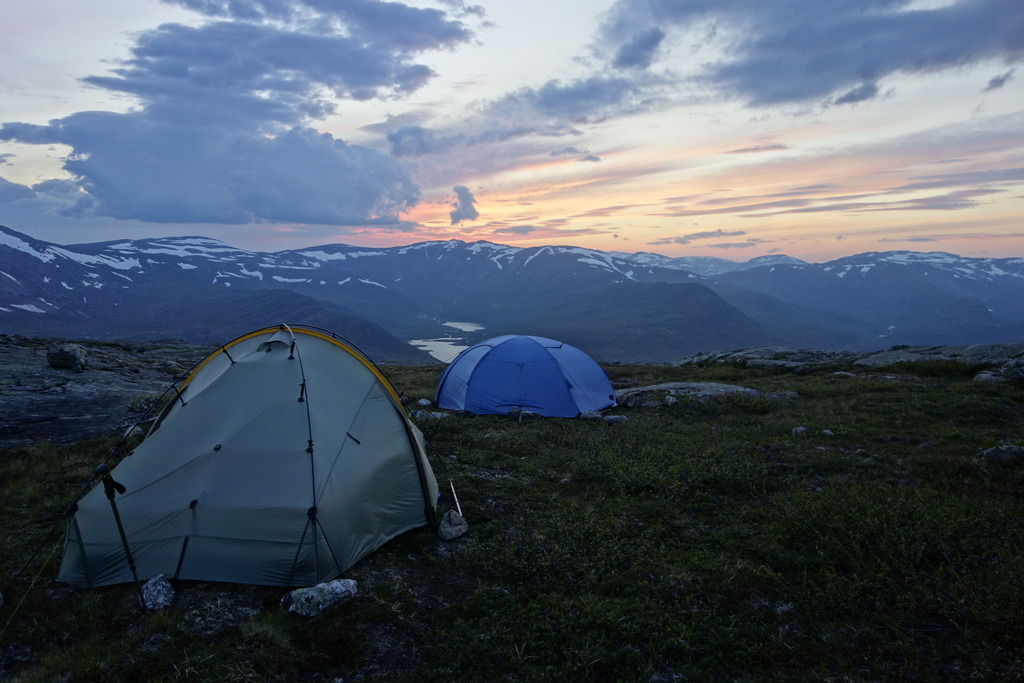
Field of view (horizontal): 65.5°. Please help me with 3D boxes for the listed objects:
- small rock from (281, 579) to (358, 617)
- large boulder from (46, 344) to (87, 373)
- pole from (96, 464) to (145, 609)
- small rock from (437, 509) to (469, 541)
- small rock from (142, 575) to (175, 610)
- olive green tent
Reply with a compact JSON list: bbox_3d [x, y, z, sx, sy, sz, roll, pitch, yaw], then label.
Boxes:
[{"bbox_3d":[-0.716,0.945,2.970,0.280,0.115,0.140,-2,4,-26],"label":"small rock"},{"bbox_3d":[-8.380,0.300,15.000,0.760,0.500,0.600,-2,5,-29],"label":"large boulder"},{"bbox_3d":[-1.410,0.719,2.905,0.085,0.570,0.050,-12,9,2],"label":"pole"},{"bbox_3d":[-0.295,0.924,4.030,0.145,0.140,0.120,0,4,-6],"label":"small rock"},{"bbox_3d":[-1.326,0.939,2.980,0.125,0.130,0.110,-1,4,-17],"label":"small rock"},{"bbox_3d":[-1.270,0.440,4.380,1.680,1.090,2.250,0,3,2],"label":"olive green tent"}]

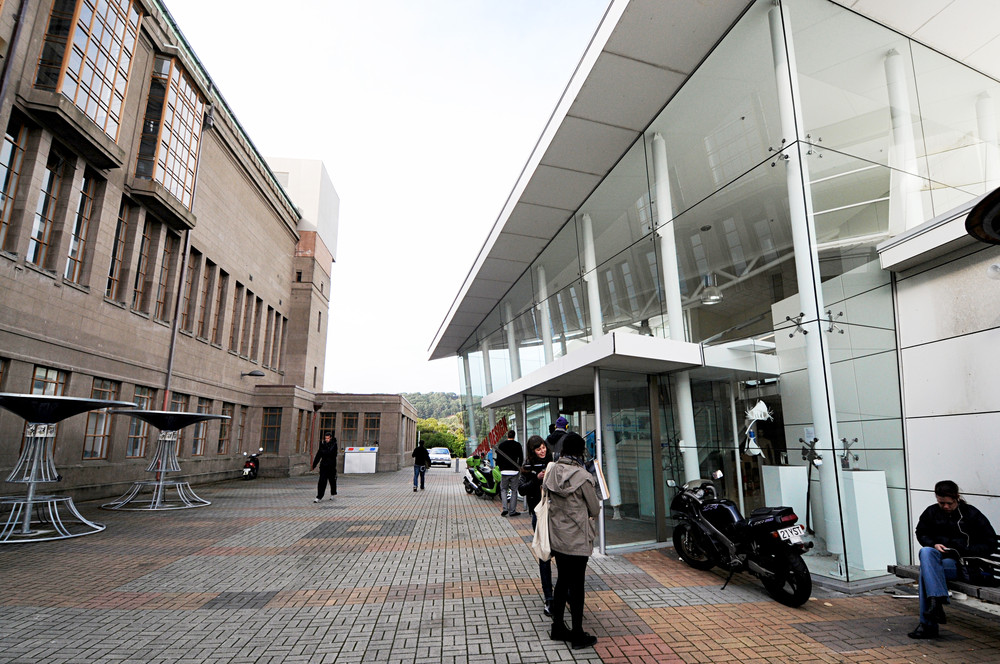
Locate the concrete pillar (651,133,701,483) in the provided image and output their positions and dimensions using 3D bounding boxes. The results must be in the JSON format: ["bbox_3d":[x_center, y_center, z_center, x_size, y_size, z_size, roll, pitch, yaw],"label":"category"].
[{"bbox_3d":[2.700,-0.011,7.657,0.222,6.027,0.222,-6,0,-7],"label":"concrete pillar"}]

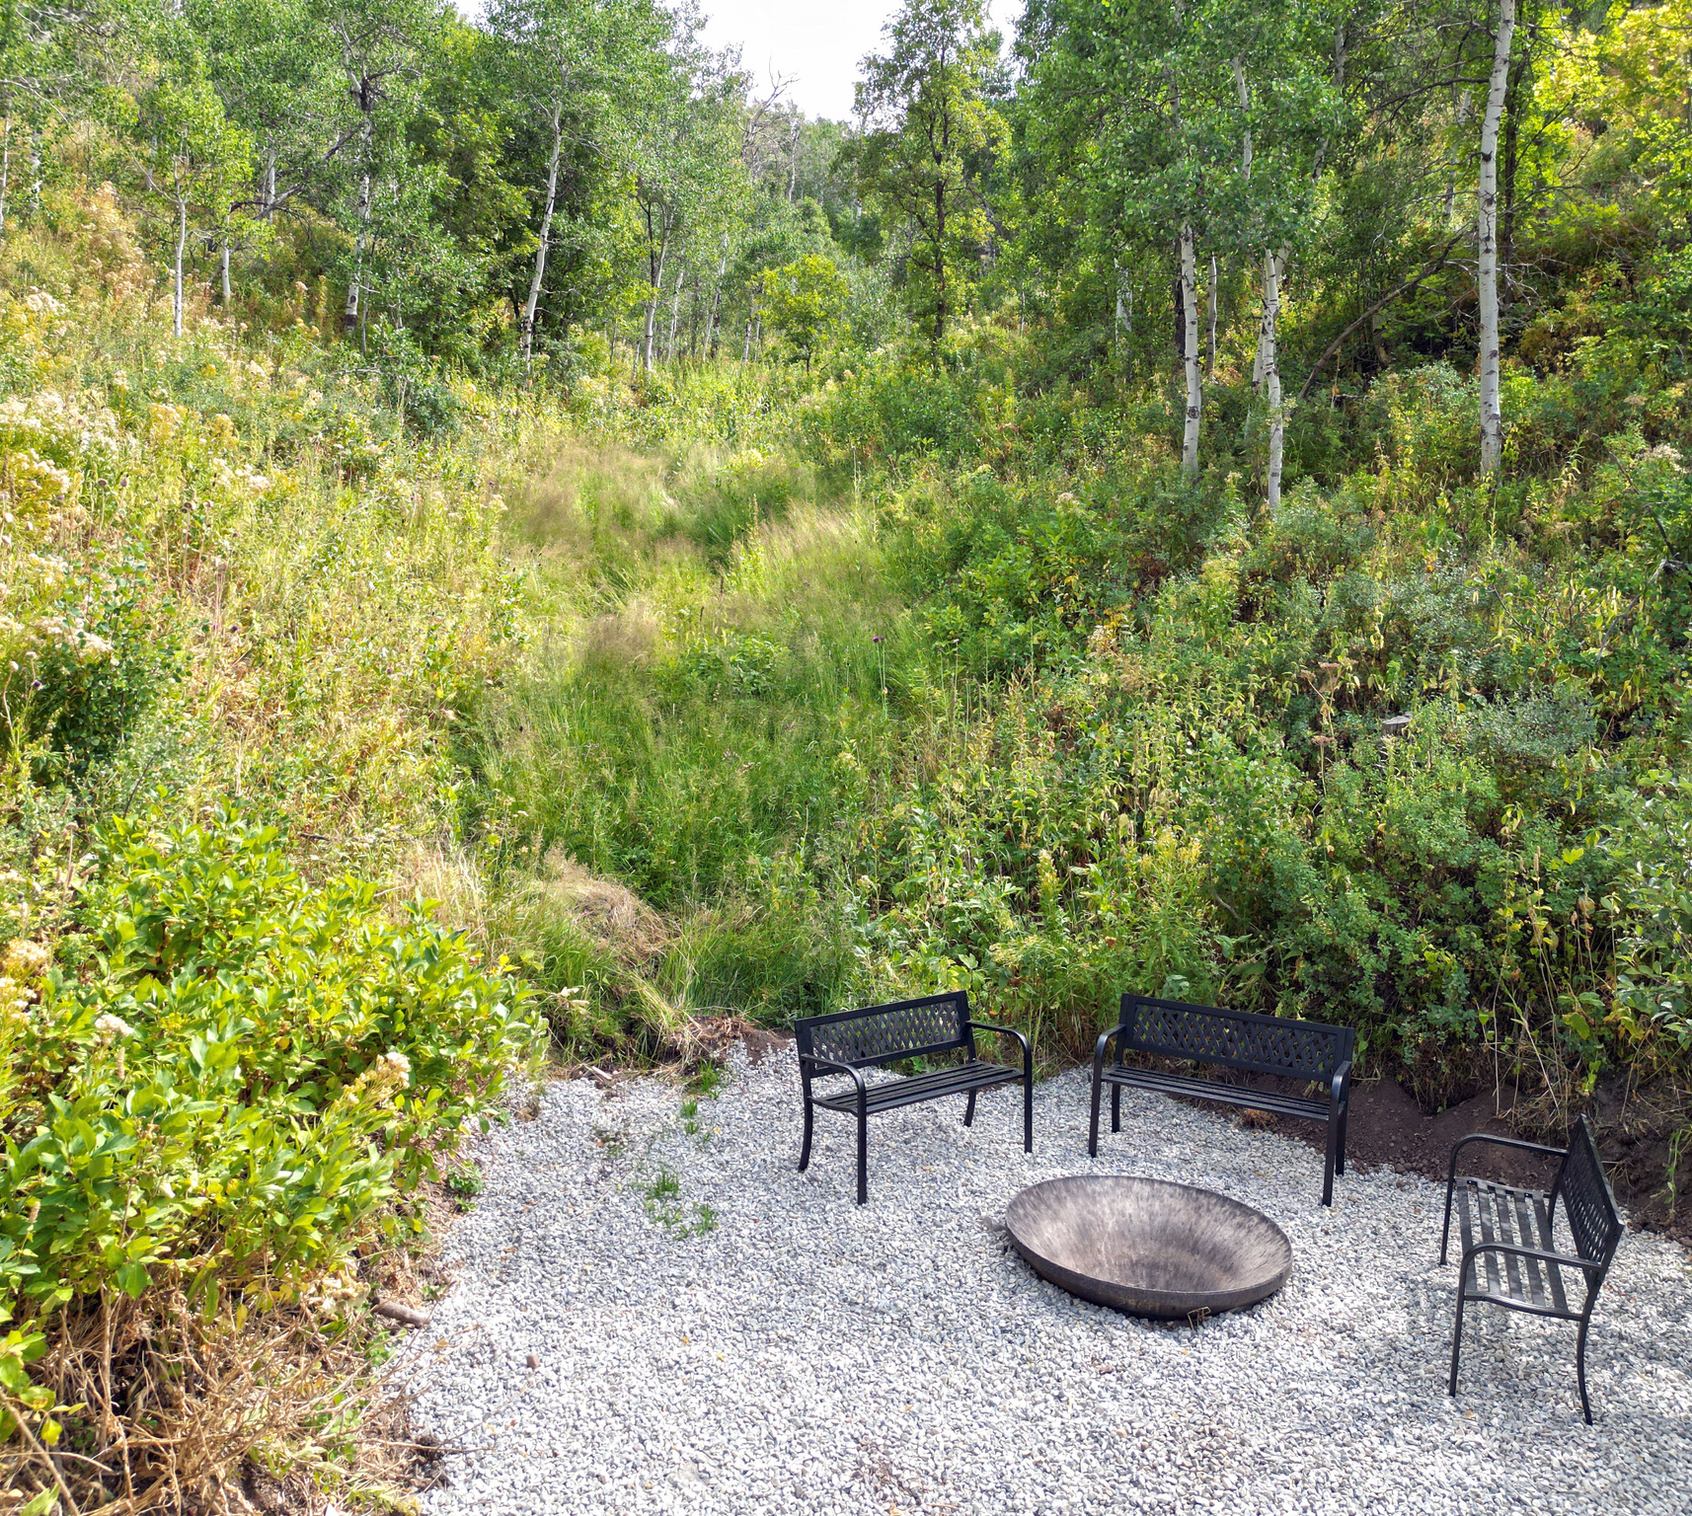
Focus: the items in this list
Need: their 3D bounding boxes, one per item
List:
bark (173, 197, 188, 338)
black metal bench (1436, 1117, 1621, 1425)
[{"bbox_3d":[-8.735,-6.448,18.413,0.120,1.801,0.114,5,6,0],"label":"bark"},{"bbox_3d":[2.885,2.087,5.987,0.593,0.810,1.275,3,6,21],"label":"black metal bench"}]

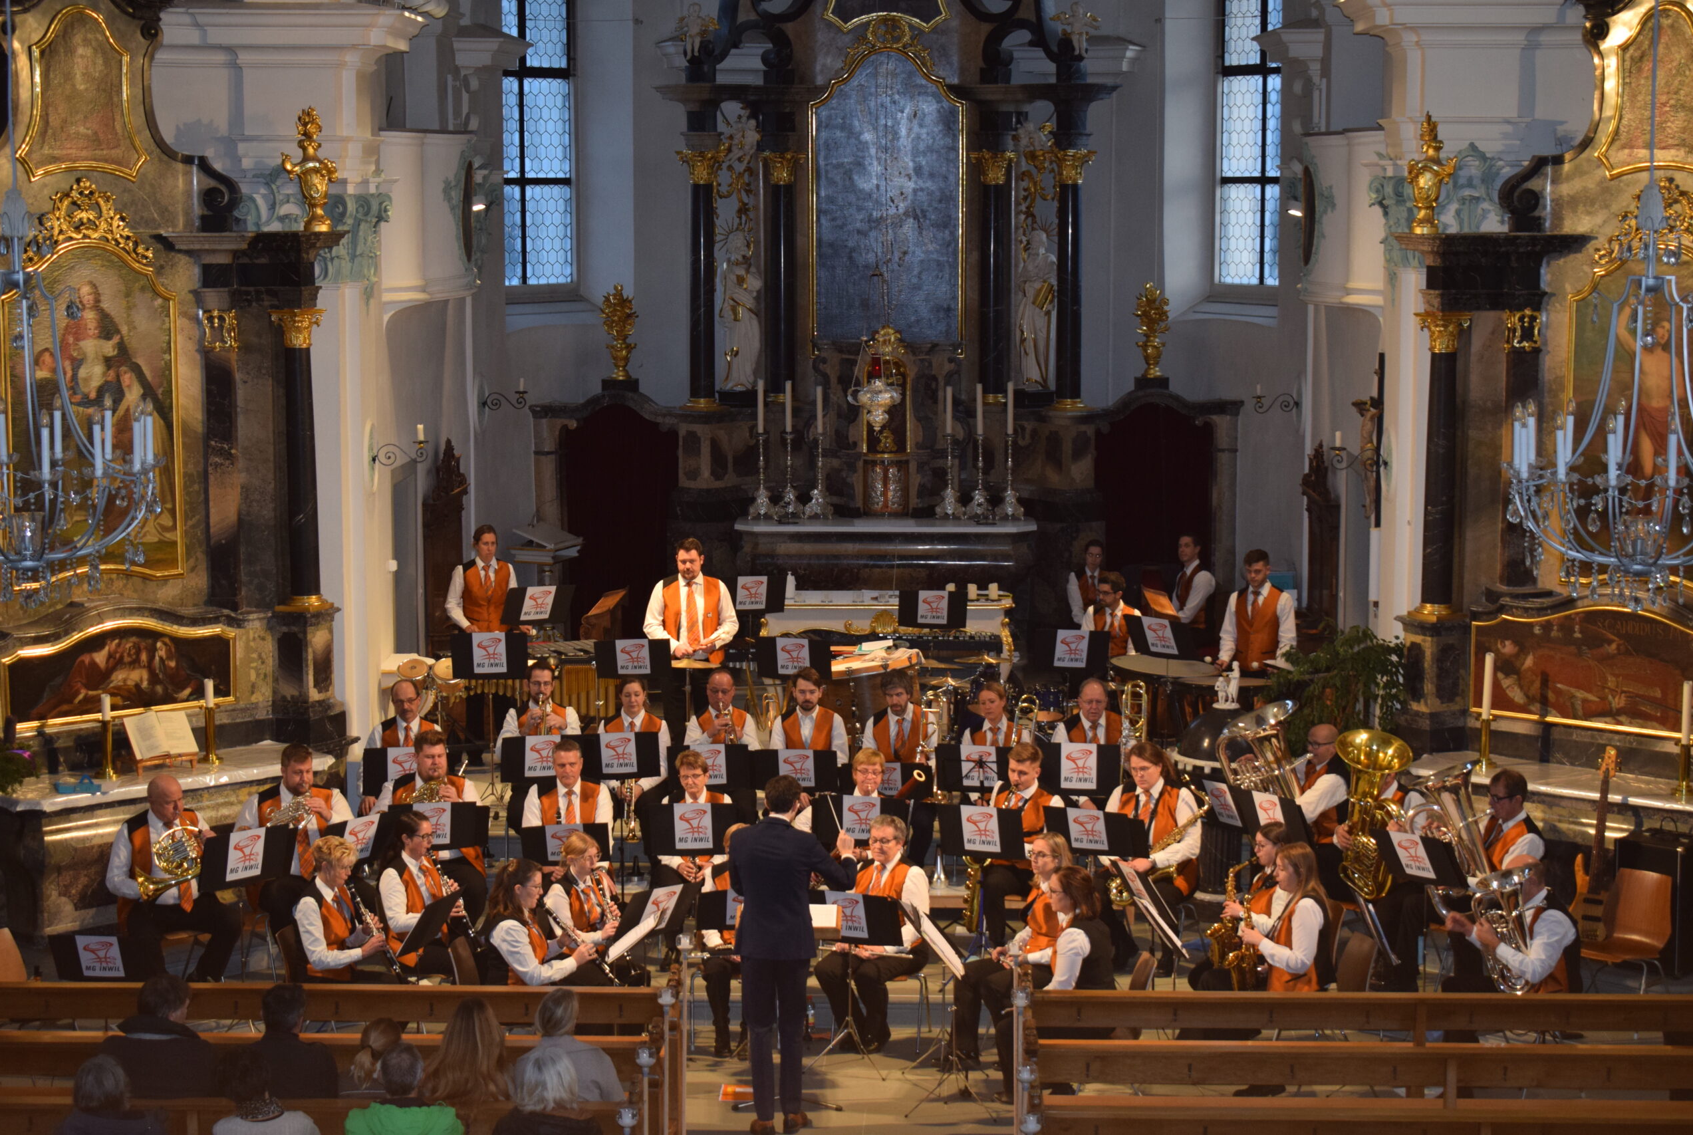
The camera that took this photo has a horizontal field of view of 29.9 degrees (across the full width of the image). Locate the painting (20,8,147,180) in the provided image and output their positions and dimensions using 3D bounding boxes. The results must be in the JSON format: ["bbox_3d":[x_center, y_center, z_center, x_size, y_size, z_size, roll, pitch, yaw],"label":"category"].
[{"bbox_3d":[-4.925,-3.052,20.419,0.090,1.120,0.950,7,10,43],"label":"painting"}]

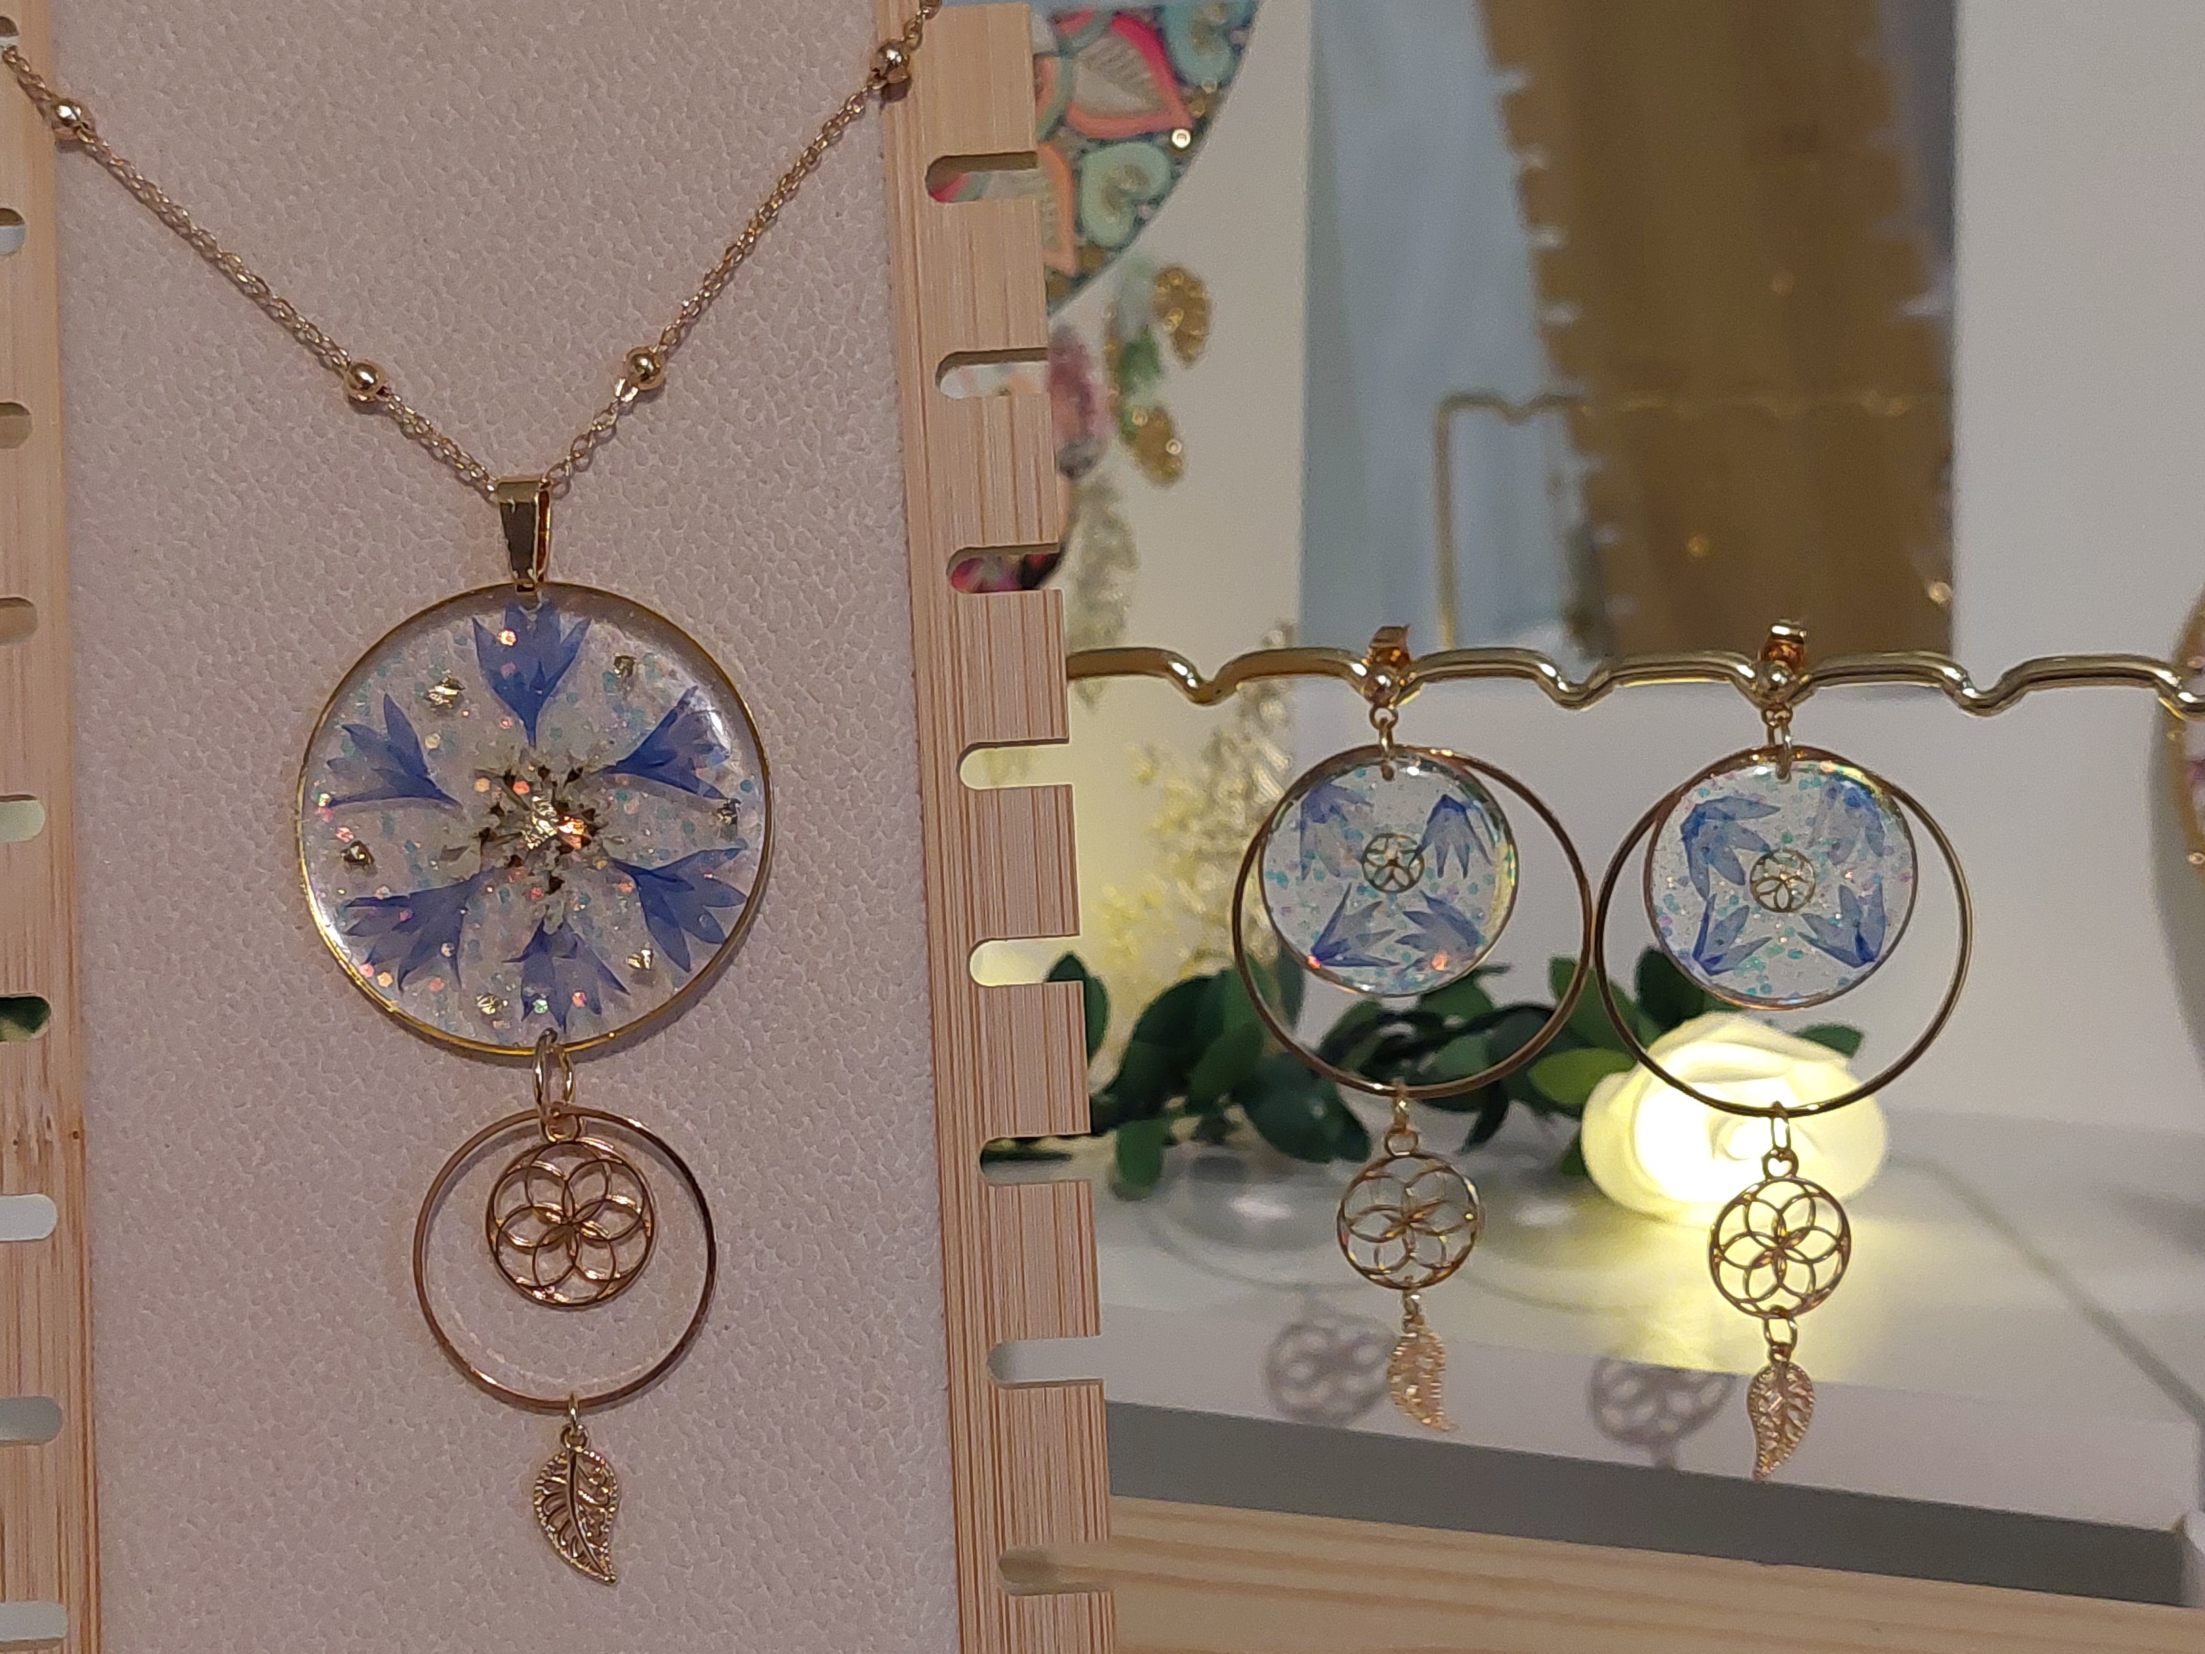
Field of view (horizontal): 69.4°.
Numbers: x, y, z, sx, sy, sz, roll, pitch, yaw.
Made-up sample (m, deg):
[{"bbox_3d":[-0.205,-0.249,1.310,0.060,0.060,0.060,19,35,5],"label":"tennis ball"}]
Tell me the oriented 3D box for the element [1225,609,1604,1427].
[{"bbox_3d":[0.029,0.020,0.150,0.033,0.076,0.009,0,10,11],"label":"element"}]

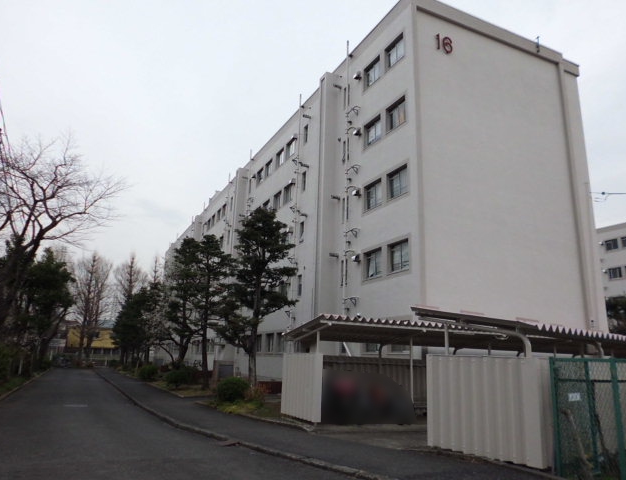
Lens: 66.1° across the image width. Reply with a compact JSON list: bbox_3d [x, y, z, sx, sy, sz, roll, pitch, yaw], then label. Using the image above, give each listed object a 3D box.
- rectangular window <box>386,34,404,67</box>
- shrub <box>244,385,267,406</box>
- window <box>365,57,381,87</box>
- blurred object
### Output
[{"bbox_3d":[3.120,-6.974,17.991,0.160,1.027,1.187,8,-16,-25],"label":"rectangular window"},{"bbox_3d":[-2.034,5.448,17.193,0.850,0.780,0.800,3,-14,-6],"label":"shrub"},{"bbox_3d":[2.437,-6.654,19.321,0.160,1.027,1.166,8,-16,-25],"label":"window"},{"bbox_3d":[1.446,4.423,13.500,2.500,1.200,1.400,8,-16,-25],"label":"blurred object"}]

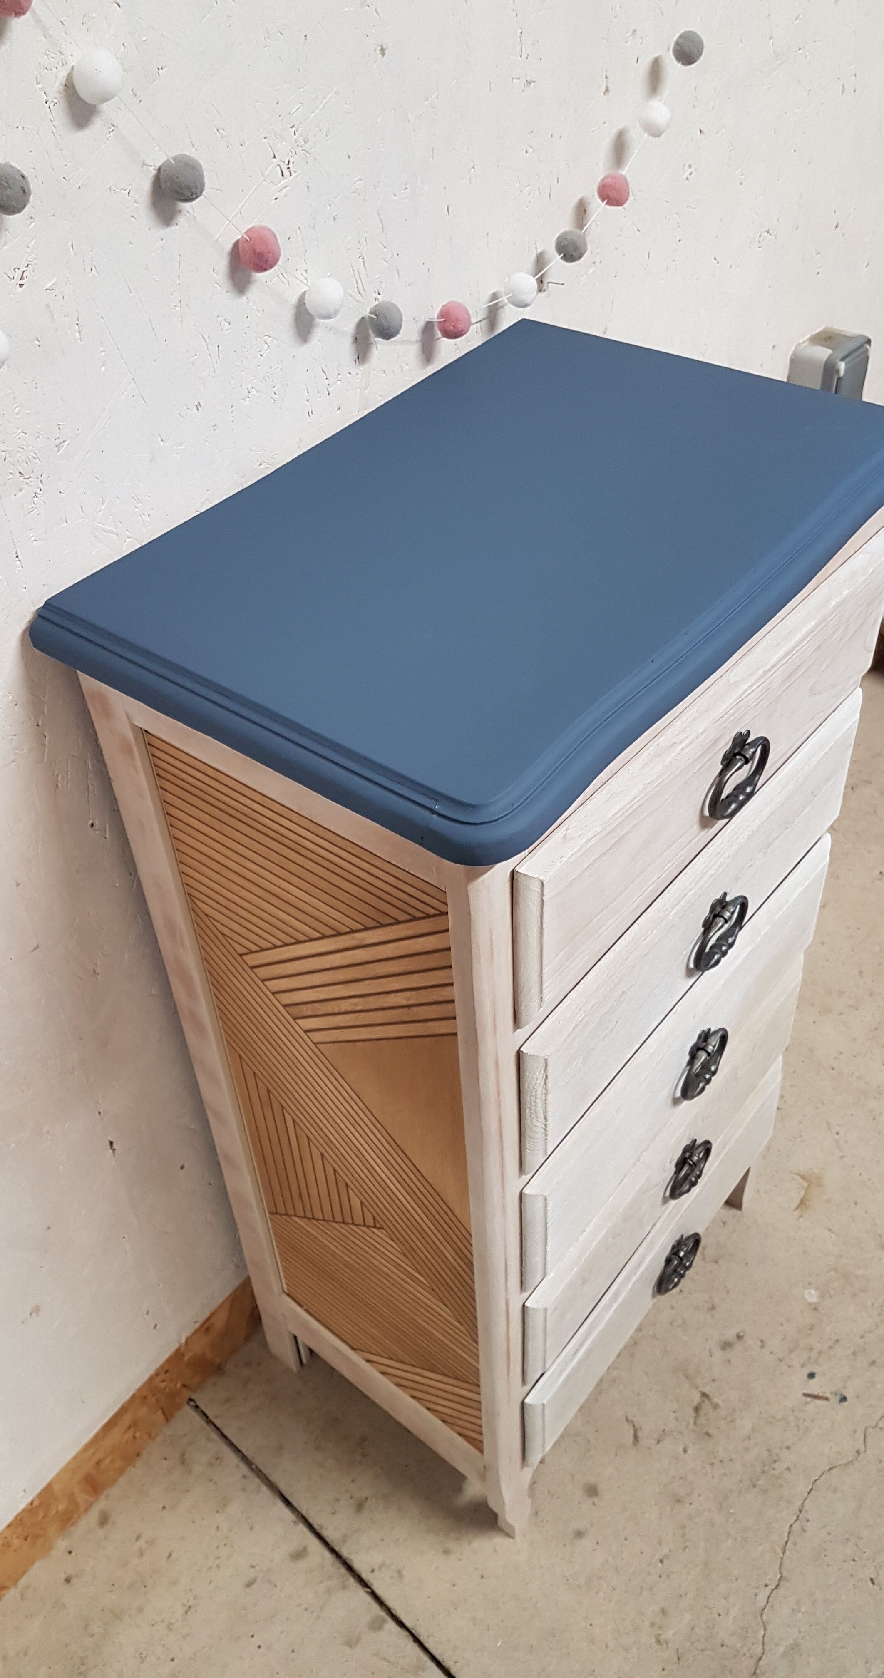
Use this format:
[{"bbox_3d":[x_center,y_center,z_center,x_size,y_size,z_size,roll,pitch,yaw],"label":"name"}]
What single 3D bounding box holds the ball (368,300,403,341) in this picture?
[{"bbox_3d":[-0.036,-0.333,0.810,0.023,0.023,0.023,-2,42,2],"label":"ball"}]

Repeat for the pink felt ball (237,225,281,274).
[{"bbox_3d":[-0.108,-0.349,0.746,0.025,0.025,0.025,-2,42,2],"label":"pink felt ball"}]

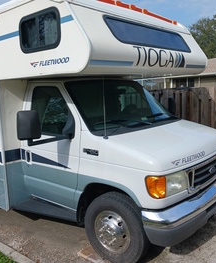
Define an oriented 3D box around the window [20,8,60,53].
[{"bbox_3d":[-0.690,-1.002,2.746,0.660,0.380,0.045,5,11,40],"label":"window"}]

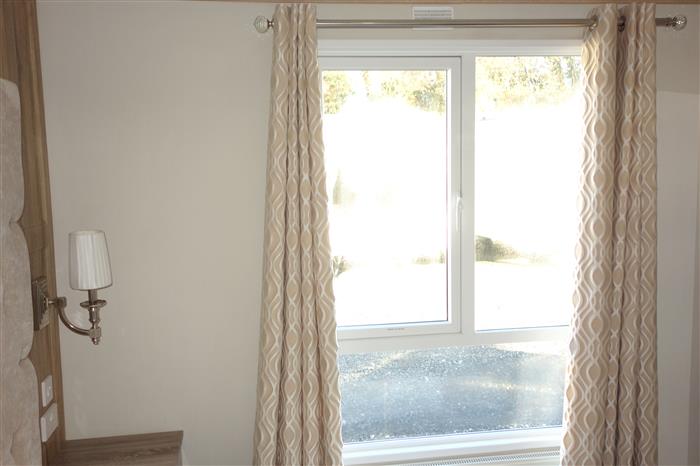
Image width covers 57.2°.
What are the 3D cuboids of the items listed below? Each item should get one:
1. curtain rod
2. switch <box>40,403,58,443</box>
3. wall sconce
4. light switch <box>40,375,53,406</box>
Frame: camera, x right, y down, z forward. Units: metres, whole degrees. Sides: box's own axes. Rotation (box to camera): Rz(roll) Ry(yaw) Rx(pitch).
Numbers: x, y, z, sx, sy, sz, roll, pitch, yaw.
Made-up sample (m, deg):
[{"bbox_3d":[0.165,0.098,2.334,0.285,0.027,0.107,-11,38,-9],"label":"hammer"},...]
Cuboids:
[{"bbox_3d":[0.514,-0.817,2.497,1.755,0.062,0.070,-3,6,-8],"label":"curtain rod"},{"bbox_3d":[-1.080,0.681,2.308,0.012,0.086,0.144,-2,6,-8],"label":"switch"},{"bbox_3d":[-0.972,0.203,2.273,0.252,0.405,0.142,-2,6,-8],"label":"wall sconce"},{"bbox_3d":[-1.084,0.566,2.299,0.011,0.086,0.086,-2,6,-8],"label":"light switch"}]

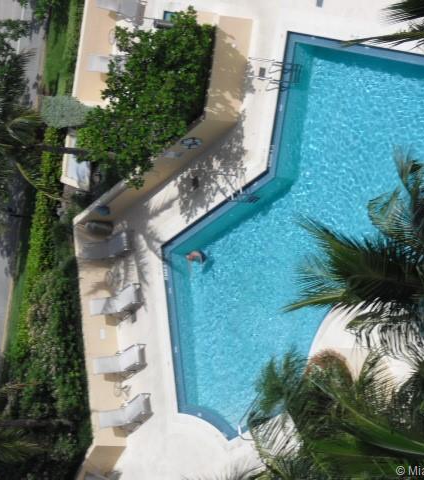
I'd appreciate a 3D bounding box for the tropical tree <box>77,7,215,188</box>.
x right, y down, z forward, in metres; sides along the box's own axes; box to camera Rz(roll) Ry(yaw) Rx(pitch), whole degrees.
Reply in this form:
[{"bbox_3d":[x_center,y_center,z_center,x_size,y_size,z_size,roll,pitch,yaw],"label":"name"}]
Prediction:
[{"bbox_3d":[-2.176,-4.275,60.971,4.056,2.924,5.188,25,109,61],"label":"tropical tree"}]

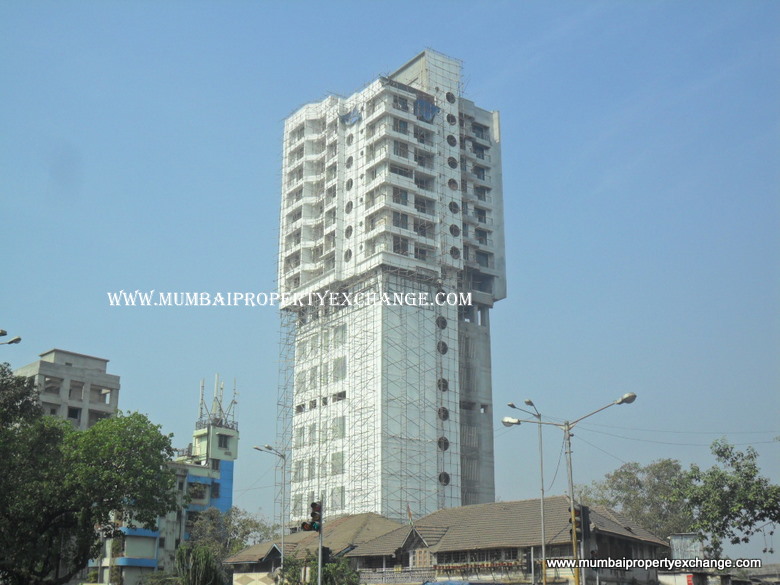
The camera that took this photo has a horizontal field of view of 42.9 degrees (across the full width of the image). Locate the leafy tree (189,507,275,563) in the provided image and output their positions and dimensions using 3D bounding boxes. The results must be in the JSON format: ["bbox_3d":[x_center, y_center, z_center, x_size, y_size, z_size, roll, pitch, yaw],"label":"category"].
[{"bbox_3d":[-12.510,21.060,77.220,6.890,8.630,6.680,0,-17,0],"label":"leafy tree"}]

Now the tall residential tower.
[{"bbox_3d":[0.530,5.100,129.900,20.300,69.200,24.600,11,-20,-33],"label":"tall residential tower"}]

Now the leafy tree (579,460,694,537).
[{"bbox_3d":[21.410,20.650,83.640,10.270,13.220,9.970,0,-17,0],"label":"leafy tree"}]

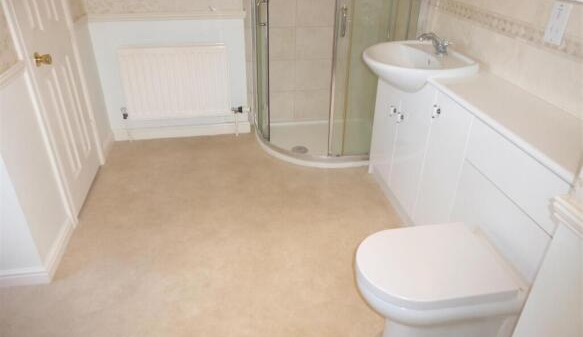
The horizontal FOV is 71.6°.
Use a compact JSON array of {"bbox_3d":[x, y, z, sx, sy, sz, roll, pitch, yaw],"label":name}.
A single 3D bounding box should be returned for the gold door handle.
[{"bbox_3d":[-1.206,-0.531,1.965,0.062,0.062,0.062,-4,30,-9],"label":"gold door handle"}]

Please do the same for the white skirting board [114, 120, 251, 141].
[{"bbox_3d":[-0.850,-0.298,3.171,1.048,0.097,0.018,-4,30,-9],"label":"white skirting board"}]

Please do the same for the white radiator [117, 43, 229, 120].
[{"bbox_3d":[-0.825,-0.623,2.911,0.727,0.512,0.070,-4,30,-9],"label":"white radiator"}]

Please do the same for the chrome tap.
[{"bbox_3d":[0.740,-0.639,2.074,0.140,0.100,0.085,-4,30,-9],"label":"chrome tap"}]

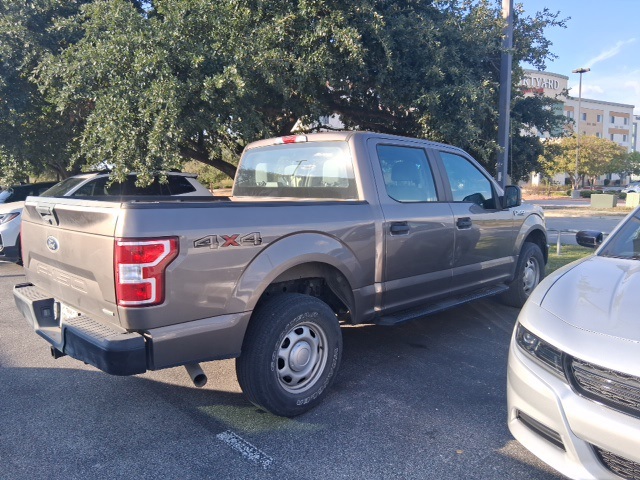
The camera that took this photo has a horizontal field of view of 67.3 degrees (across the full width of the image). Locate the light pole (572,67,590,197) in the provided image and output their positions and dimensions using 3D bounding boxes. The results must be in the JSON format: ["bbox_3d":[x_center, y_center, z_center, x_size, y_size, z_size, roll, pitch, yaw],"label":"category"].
[{"bbox_3d":[20.166,-8.224,37.413,1.250,9.950,0.650,5,9,38],"label":"light pole"}]

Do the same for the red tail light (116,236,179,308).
[{"bbox_3d":[-0.851,0.148,2.403,0.270,0.345,0.150,-7,10,-44],"label":"red tail light"}]

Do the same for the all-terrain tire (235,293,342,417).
[{"bbox_3d":[-0.185,0.751,3.210,0.785,0.785,0.265,-7,10,-44],"label":"all-terrain tire"}]

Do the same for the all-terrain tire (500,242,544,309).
[{"bbox_3d":[2.426,0.415,5.762,0.785,0.785,0.265,-7,10,-44],"label":"all-terrain tire"}]

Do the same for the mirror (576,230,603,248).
[{"bbox_3d":[2.189,-0.004,3.900,0.150,0.140,0.220,-7,10,-44],"label":"mirror"}]

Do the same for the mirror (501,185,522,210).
[{"bbox_3d":[1.887,-0.426,4.769,0.140,0.240,0.225,-7,10,-44],"label":"mirror"}]

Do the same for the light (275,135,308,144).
[{"bbox_3d":[-0.249,-0.868,4.171,0.080,0.060,0.410,-7,10,-44],"label":"light"}]

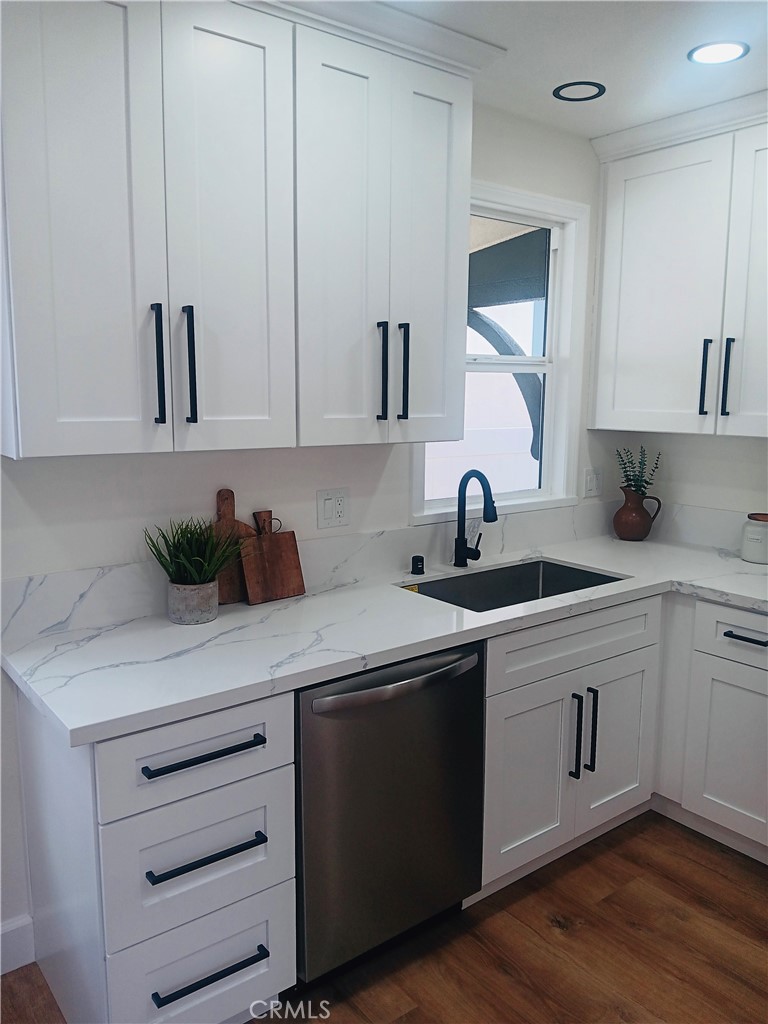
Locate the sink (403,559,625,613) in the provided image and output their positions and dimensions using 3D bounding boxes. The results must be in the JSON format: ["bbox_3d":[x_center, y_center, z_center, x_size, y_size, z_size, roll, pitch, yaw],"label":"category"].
[{"bbox_3d":[0.450,0.380,2.635,0.770,0.235,0.420,-6,11,-37],"label":"sink"}]

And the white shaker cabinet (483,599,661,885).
[{"bbox_3d":[0.429,0.653,2.673,0.836,0.780,0.620,-6,11,-37],"label":"white shaker cabinet"}]

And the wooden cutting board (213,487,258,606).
[{"bbox_3d":[-0.458,0.105,2.288,0.210,0.345,0.020,-6,7,-37],"label":"wooden cutting board"}]

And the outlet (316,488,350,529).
[{"bbox_3d":[-0.163,-0.012,2.538,0.122,0.121,0.010,-6,11,-37],"label":"outlet"}]

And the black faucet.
[{"bbox_3d":[0.346,0.031,2.737,0.095,0.365,0.250,-4,9,-24],"label":"black faucet"}]

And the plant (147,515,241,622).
[{"bbox_3d":[-0.533,0.156,2.132,0.250,0.283,0.240,-6,11,-37],"label":"plant"}]

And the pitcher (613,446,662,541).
[{"bbox_3d":[1.112,-0.083,3.355,0.215,0.415,0.180,3,9,18],"label":"pitcher"}]

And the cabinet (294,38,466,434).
[{"bbox_3d":[-0.088,-0.735,2.279,0.606,1.053,0.335,-6,11,-37],"label":"cabinet"}]

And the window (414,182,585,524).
[{"bbox_3d":[0.445,-0.600,2.976,0.937,1.230,0.125,-6,11,-37],"label":"window"}]

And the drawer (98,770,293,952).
[{"bbox_3d":[-0.539,0.706,1.861,0.443,0.281,0.525,-6,11,-37],"label":"drawer"}]

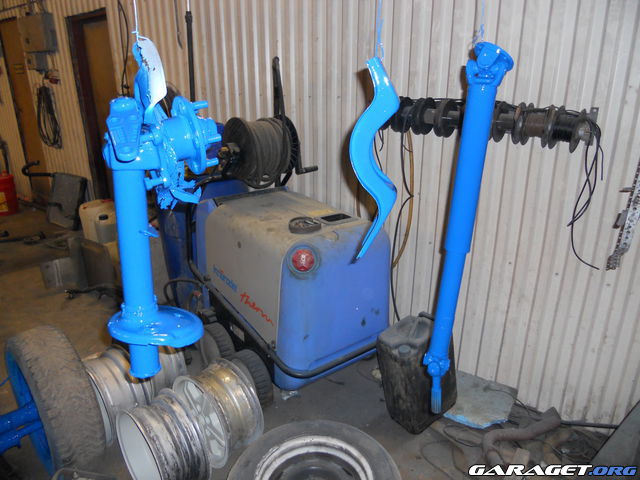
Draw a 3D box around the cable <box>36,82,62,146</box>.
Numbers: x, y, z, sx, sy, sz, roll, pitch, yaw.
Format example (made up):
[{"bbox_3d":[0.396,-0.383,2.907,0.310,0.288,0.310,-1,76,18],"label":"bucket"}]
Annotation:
[{"bbox_3d":[-2.781,-1.278,5.124,0.380,0.660,0.090,16,25,39],"label":"cable"}]

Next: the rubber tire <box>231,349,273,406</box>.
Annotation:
[{"bbox_3d":[-0.331,0.651,2.283,0.090,0.280,0.280,-15,24,-37],"label":"rubber tire"}]

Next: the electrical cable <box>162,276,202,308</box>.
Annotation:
[{"bbox_3d":[-0.716,0.273,2.600,0.220,0.170,0.120,15,24,37],"label":"electrical cable"}]

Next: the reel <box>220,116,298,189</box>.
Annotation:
[{"bbox_3d":[-0.329,-0.486,2.760,0.320,0.360,0.360,-13,23,-33],"label":"reel"}]

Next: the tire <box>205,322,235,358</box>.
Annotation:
[{"bbox_3d":[-0.541,0.560,2.550,0.085,0.280,0.280,-15,24,-37],"label":"tire"}]

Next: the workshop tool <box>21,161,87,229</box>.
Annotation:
[{"bbox_3d":[-2.699,-0.456,4.975,0.800,0.580,0.270,13,23,33],"label":"workshop tool"}]

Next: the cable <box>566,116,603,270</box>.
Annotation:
[{"bbox_3d":[1.026,-0.180,1.937,0.120,0.600,0.100,16,25,39],"label":"cable"}]

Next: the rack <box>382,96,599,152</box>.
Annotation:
[{"bbox_3d":[0.681,-0.499,2.093,0.880,0.175,0.190,16,25,39],"label":"rack"}]

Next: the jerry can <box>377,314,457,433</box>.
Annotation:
[{"bbox_3d":[0.449,0.608,2.270,0.285,0.415,0.205,-22,24,-36],"label":"jerry can"}]

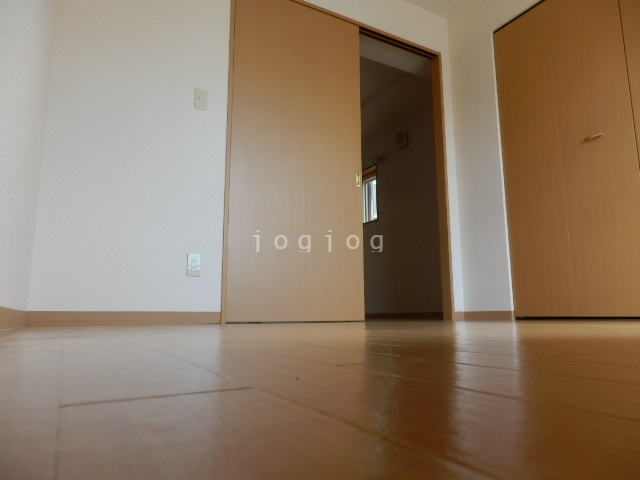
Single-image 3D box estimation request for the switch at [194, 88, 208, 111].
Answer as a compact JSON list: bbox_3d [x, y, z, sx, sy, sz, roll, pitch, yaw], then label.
[{"bbox_3d":[-0.654,-0.776,2.451,0.069,0.118,0.010,5,-11,-29],"label":"switch"}]

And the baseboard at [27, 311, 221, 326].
[{"bbox_3d":[-0.892,0.374,2.122,0.850,0.060,0.012,5,-11,-29],"label":"baseboard"}]

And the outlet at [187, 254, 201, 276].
[{"bbox_3d":[-0.651,0.131,2.296,0.069,0.117,0.010,5,-11,-29],"label":"outlet"}]

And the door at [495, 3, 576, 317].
[{"bbox_3d":[1.364,-0.524,2.861,0.030,2.010,0.410,5,-11,-29],"label":"door"}]

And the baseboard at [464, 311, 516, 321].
[{"bbox_3d":[1.147,0.521,3.022,0.012,0.060,0.405,5,-11,-29],"label":"baseboard"}]

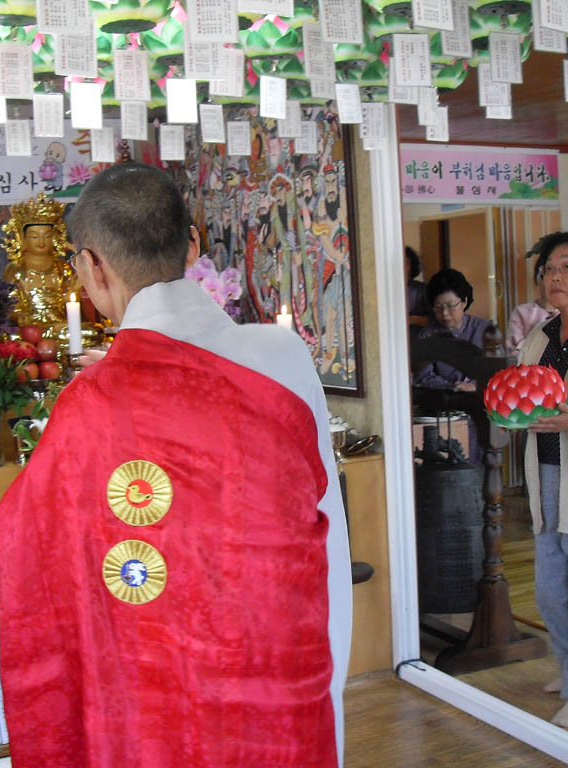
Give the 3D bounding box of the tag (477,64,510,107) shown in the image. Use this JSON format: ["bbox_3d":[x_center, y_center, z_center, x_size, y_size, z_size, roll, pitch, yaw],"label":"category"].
[{"bbox_3d":[0.560,-0.795,2.908,0.081,0.116,0.004,-2,0,-3],"label":"tag"}]

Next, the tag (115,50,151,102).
[{"bbox_3d":[-0.332,-0.676,2.400,0.074,0.108,0.004,-3,5,-11],"label":"tag"}]

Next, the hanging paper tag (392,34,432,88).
[{"bbox_3d":[0.290,-0.728,2.464,0.081,0.116,0.004,-3,1,-8],"label":"hanging paper tag"}]

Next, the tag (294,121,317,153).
[{"bbox_3d":[0.072,-0.817,3.630,0.074,0.108,0.004,-3,5,-8],"label":"tag"}]

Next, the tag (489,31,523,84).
[{"bbox_3d":[0.578,-0.849,2.849,0.091,0.126,0.006,-5,5,-27],"label":"tag"}]

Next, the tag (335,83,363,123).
[{"bbox_3d":[0.213,-0.909,3.553,0.091,0.126,0.006,-5,5,-27],"label":"tag"}]

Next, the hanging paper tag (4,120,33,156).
[{"bbox_3d":[-0.942,-0.873,3.882,0.091,0.126,0.006,-5,5,-27],"label":"hanging paper tag"}]

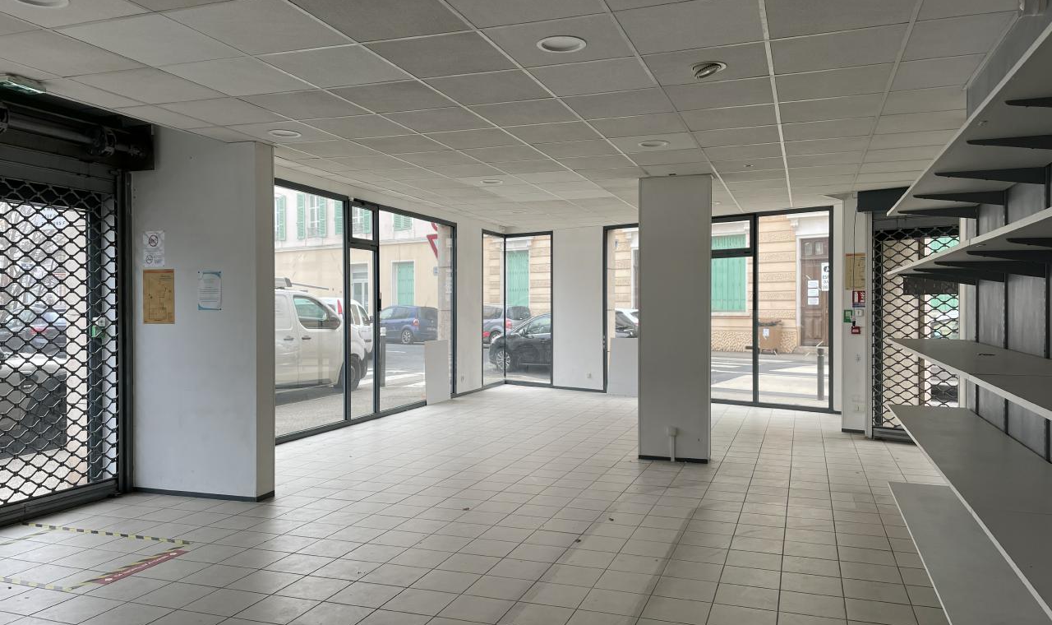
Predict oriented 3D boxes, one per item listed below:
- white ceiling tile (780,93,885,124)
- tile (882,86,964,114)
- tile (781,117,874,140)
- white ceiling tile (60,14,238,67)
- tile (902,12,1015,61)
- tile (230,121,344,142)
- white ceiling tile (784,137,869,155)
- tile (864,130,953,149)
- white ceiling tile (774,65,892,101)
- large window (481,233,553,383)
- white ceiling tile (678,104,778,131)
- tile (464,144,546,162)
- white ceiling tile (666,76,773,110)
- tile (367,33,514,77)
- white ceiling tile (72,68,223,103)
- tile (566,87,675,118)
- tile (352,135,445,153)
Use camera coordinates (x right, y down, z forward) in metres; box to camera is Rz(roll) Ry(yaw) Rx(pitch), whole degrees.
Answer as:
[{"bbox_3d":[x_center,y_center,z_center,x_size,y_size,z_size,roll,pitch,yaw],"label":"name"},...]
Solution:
[{"bbox_3d":[1.902,-1.272,4.955,0.595,0.020,0.595,0,0,20],"label":"white ceiling tile"},{"bbox_3d":[2.465,-1.290,4.751,0.600,0.025,0.600,0,0,19],"label":"tile"},{"bbox_3d":[2.099,-1.281,5.521,0.586,0.020,0.588,0,0,19],"label":"tile"},{"bbox_3d":[-1.729,-1.268,3.688,0.600,0.025,0.600,0,0,19],"label":"white ceiling tile"},{"bbox_3d":[1.970,-1.270,3.656,0.388,0.020,0.588,0,0,19],"label":"tile"},{"bbox_3d":[-1.692,-1.269,5.579,0.595,0.030,0.595,0,0,19],"label":"tile"},{"bbox_3d":[2.302,-1.281,6.077,0.595,0.030,0.595,0,0,19],"label":"white ceiling tile"},{"bbox_3d":[2.865,-1.299,5.883,0.600,0.025,0.600,0,0,19],"label":"tile"},{"bbox_3d":[1.702,-1.272,4.379,0.595,0.030,0.595,0,0,19],"label":"white ceiling tile"},{"bbox_3d":[-0.100,-0.050,14.100,1.150,2.800,1.050,0,0,27],"label":"large window"},{"bbox_3d":[1.333,-1.272,5.155,0.586,0.020,0.588,0,0,19],"label":"white ceiling tile"},{"bbox_3d":[-0.164,-1.273,6.321,0.586,0.020,0.588,0,0,19],"label":"tile"},{"bbox_3d":[1.134,-1.270,4.586,0.600,0.025,0.600,0,0,19],"label":"white ceiling tile"},{"bbox_3d":[-0.398,-1.260,3.854,0.600,0.025,0.600,0,0,19],"label":"tile"},{"bbox_3d":[-2.092,-1.269,4.447,0.595,0.030,0.595,0,0,19],"label":"white ceiling tile"},{"bbox_3d":[0.567,-1.266,4.790,0.586,0.020,0.588,0,0,19],"label":"tile"},{"bbox_3d":[-0.929,-1.273,5.951,0.600,0.025,0.600,0,0,19],"label":"tile"}]

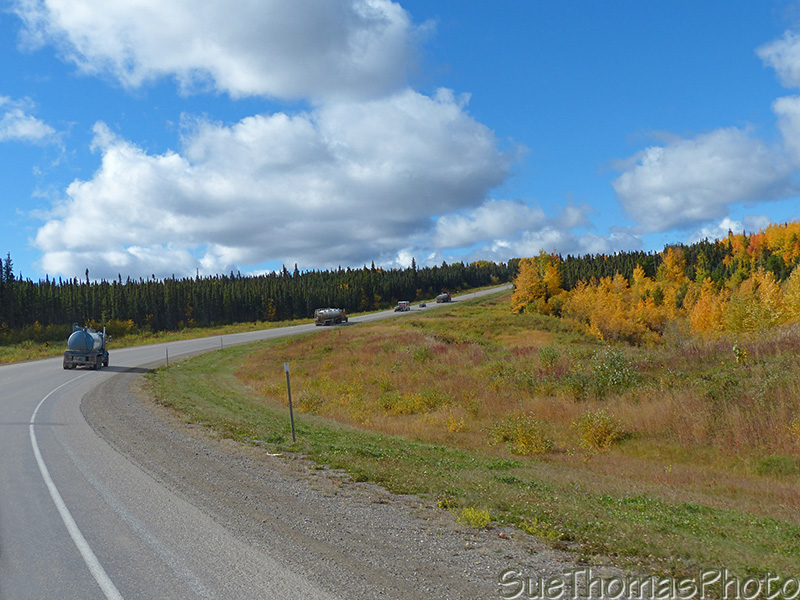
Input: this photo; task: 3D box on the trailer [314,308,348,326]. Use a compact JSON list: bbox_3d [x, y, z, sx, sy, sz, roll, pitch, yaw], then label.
[{"bbox_3d":[-14.482,3.436,190.000,2.550,3.600,14.500,-1,-2,13],"label":"trailer"}]

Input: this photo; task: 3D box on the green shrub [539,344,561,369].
[{"bbox_3d":[8.294,3.134,50.000,1.220,1.320,1.200,0,-2,9],"label":"green shrub"}]

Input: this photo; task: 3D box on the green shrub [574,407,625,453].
[{"bbox_3d":[4.845,3.185,22.000,1.270,1.070,1.200,0,-2,12],"label":"green shrub"}]

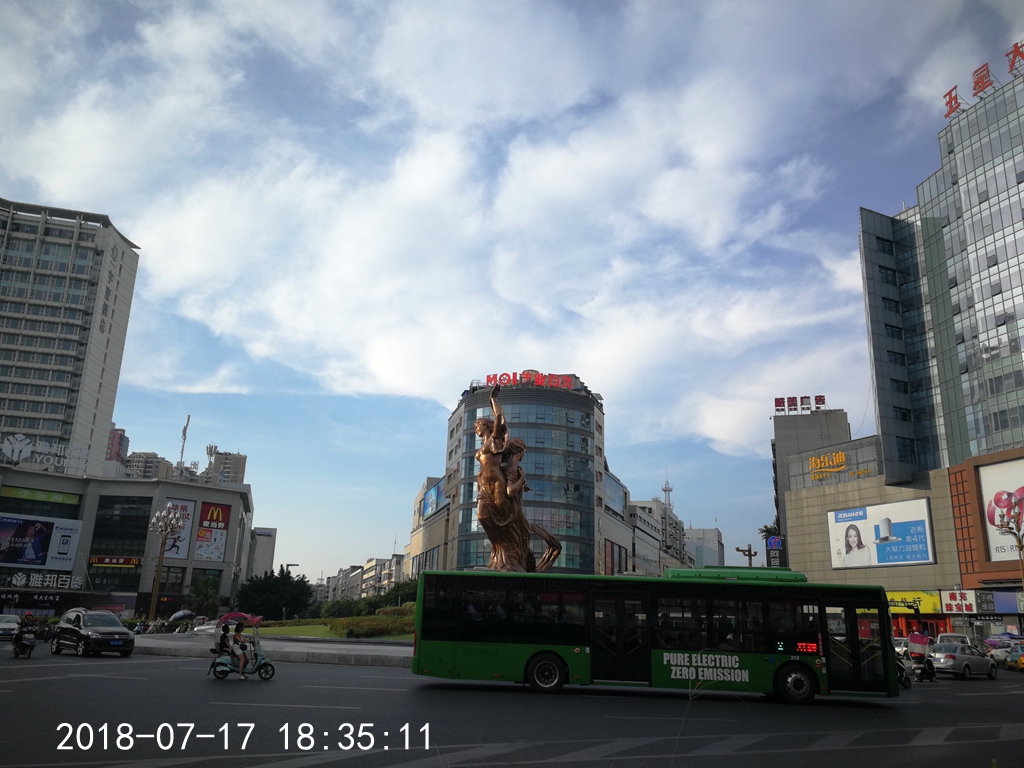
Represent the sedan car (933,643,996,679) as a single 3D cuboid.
[{"bbox_3d":[20.176,12.502,36.163,4.500,1.460,1.740,16,-21,-39],"label":"sedan car"}]

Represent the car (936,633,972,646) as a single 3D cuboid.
[{"bbox_3d":[21.675,13.212,39.069,1.740,1.780,4.350,-7,-19,27],"label":"car"}]

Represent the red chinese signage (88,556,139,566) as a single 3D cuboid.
[{"bbox_3d":[-51.223,22.890,103.000,6.700,1.250,0.300,2,-16,0],"label":"red chinese signage"}]

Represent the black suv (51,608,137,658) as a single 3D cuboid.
[{"bbox_3d":[-15.978,9.477,30.466,4.450,1.680,1.810,-13,-22,42],"label":"black suv"}]

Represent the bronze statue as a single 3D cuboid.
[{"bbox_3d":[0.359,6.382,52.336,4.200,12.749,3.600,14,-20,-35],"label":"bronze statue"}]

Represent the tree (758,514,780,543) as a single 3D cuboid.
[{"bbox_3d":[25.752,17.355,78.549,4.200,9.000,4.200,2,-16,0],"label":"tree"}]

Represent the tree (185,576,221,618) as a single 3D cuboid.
[{"bbox_3d":[-24.886,17.643,64.623,2.800,4.400,2.800,2,-16,0],"label":"tree"}]

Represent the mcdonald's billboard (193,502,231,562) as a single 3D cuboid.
[{"bbox_3d":[-36.999,18.400,99.041,0.250,6.996,3.812,-14,-23,43],"label":"mcdonald's billboard"}]

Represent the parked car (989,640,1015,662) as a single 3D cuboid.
[{"bbox_3d":[35.079,18.744,55.881,1.780,1.520,4.400,1,-16,3],"label":"parked car"}]

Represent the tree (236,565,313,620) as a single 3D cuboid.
[{"bbox_3d":[-23.930,21.523,80.906,7.400,6.400,7.000,2,-16,0],"label":"tree"}]

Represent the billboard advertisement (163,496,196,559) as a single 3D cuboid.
[{"bbox_3d":[-40.120,17.425,96.011,0.250,6.990,3.436,-14,-23,43],"label":"billboard advertisement"}]

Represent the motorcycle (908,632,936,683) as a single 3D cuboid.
[{"bbox_3d":[16.653,11.071,32.376,0.750,1.820,1.750,-11,-21,38],"label":"motorcycle"}]

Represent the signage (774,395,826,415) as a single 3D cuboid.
[{"bbox_3d":[47.630,3.471,132.000,8.300,2.800,0.400,-4,-18,21],"label":"signage"}]

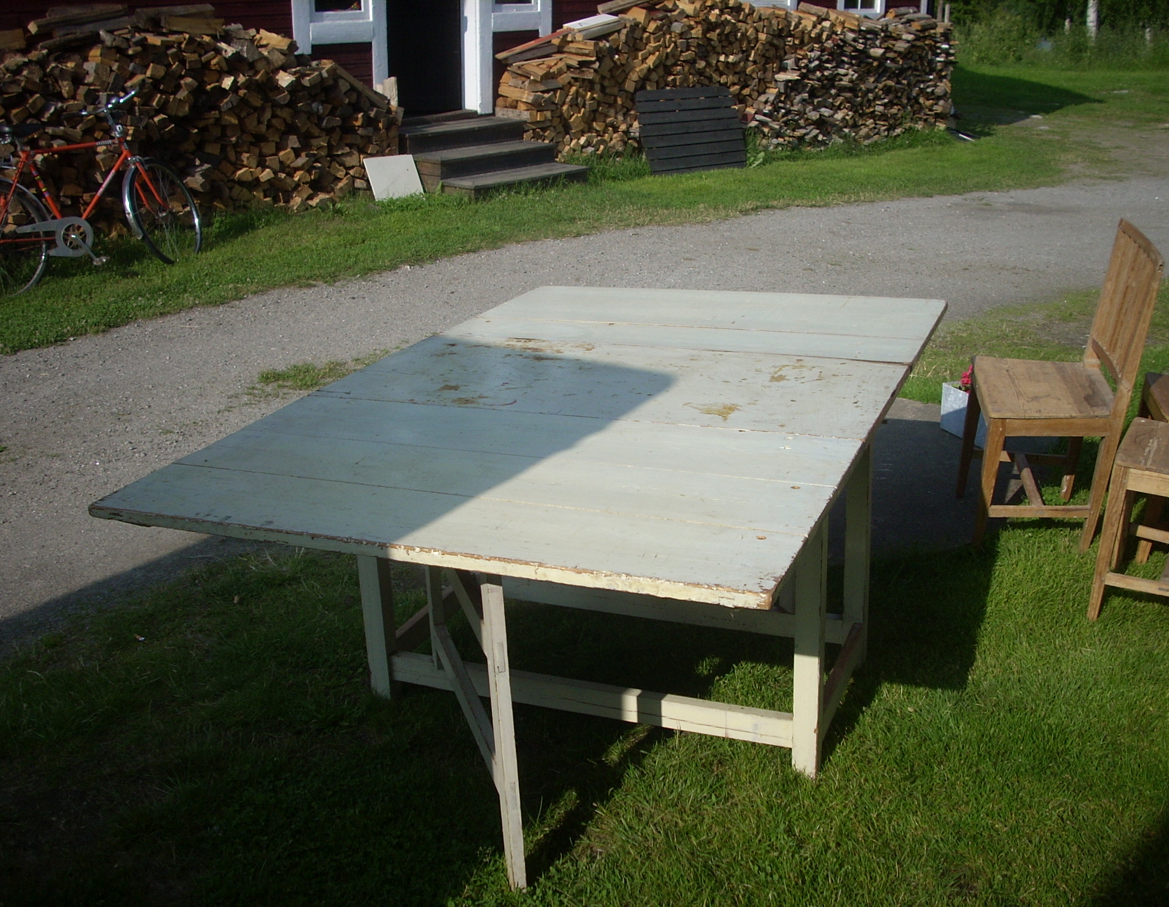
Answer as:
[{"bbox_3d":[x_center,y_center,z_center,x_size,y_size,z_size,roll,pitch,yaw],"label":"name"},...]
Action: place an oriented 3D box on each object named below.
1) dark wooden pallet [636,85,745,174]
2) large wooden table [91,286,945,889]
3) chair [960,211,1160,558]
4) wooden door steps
[{"bbox_3d":[0.970,-2.942,11.808,1.056,0.753,0.100,-12,3,-30],"label":"dark wooden pallet"},{"bbox_3d":[0.079,0.199,3.016,1.224,0.755,1.963,5,20,22],"label":"large wooden table"},{"bbox_3d":[1.361,-0.181,3.791,0.411,0.931,0.449,3,27,8],"label":"chair"},{"bbox_3d":[-0.940,-2.635,11.381,1.391,0.514,1.401,17,26,39],"label":"wooden door steps"}]

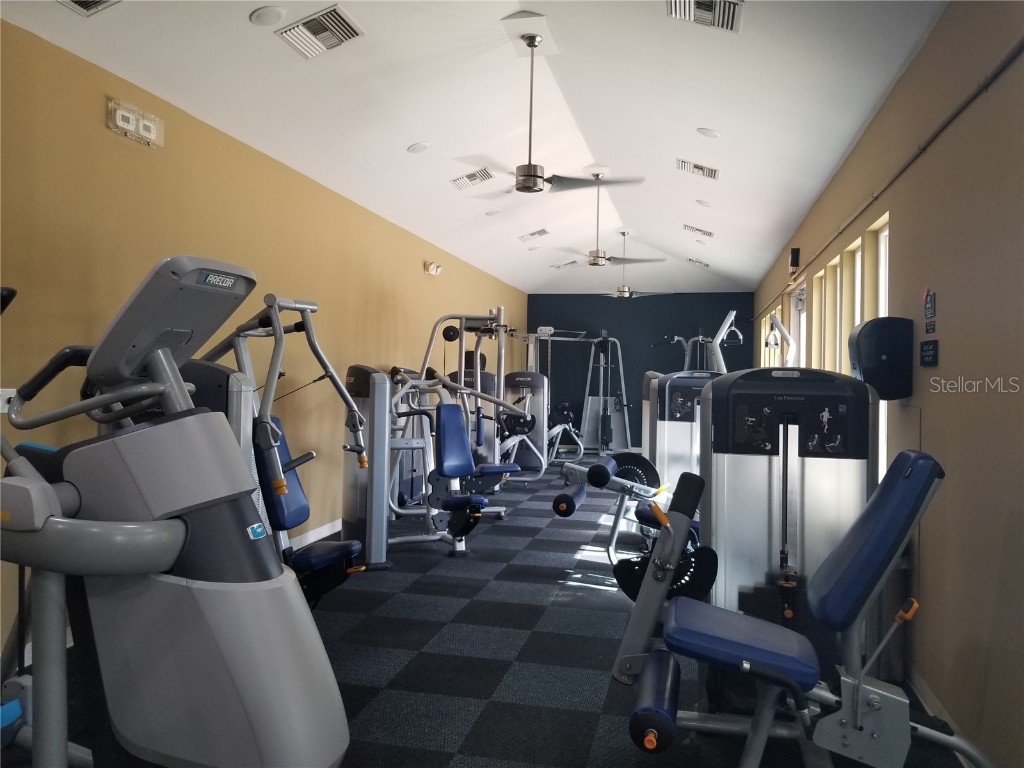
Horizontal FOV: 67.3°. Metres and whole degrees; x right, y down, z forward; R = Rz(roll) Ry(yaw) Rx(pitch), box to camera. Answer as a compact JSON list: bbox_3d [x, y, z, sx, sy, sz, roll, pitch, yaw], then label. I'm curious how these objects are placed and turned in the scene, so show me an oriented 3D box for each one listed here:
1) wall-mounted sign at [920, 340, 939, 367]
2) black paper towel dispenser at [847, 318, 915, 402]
[{"bbox_3d":[1.890,-0.135,3.493,0.012,0.116,0.262,1,0,13],"label":"wall-mounted sign"},{"bbox_3d":[1.866,-0.126,3.930,0.260,0.410,0.300,1,0,13],"label":"black paper towel dispenser"}]

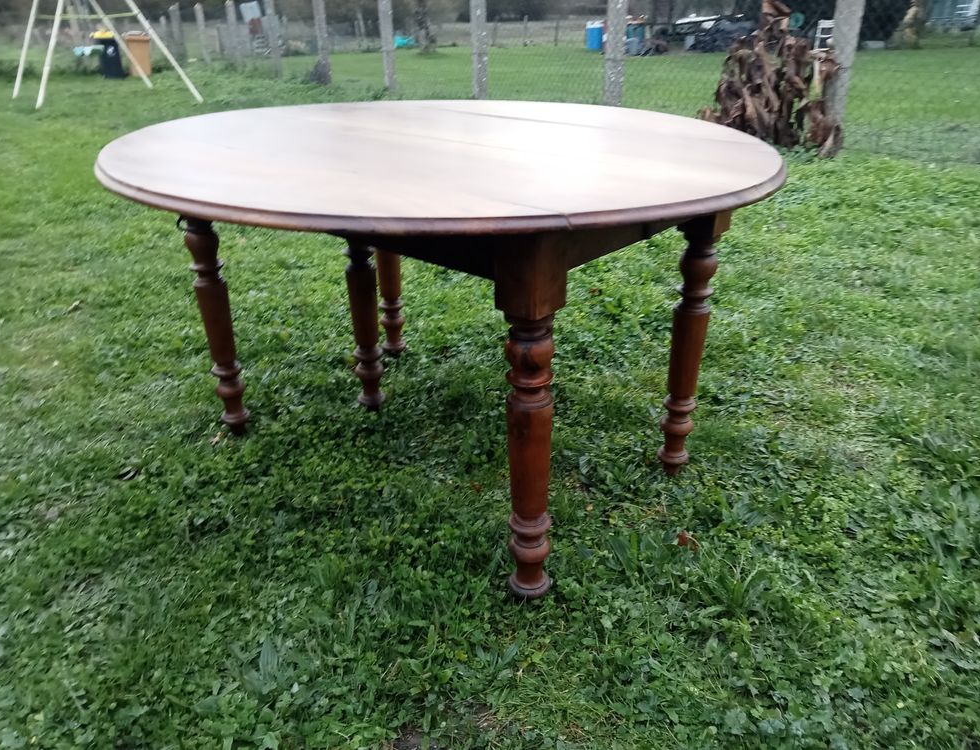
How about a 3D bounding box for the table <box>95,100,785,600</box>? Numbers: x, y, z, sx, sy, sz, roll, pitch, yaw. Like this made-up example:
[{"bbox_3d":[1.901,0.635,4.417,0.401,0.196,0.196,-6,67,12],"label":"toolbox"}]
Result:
[{"bbox_3d":[-0.114,-0.149,1.800,1.414,0.735,1.248,21,33,38],"label":"table"}]

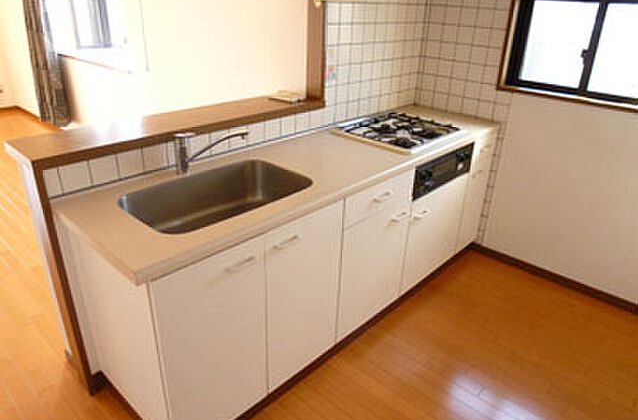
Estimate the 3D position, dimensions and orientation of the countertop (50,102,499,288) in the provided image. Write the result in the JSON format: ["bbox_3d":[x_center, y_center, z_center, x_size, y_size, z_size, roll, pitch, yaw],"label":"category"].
[{"bbox_3d":[0.083,-0.252,2.043,0.592,0.043,2.217,24,34,37],"label":"countertop"}]

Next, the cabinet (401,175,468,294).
[{"bbox_3d":[0.460,0.042,2.604,0.520,0.550,0.603,24,34,37],"label":"cabinet"}]

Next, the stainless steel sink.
[{"bbox_3d":[-0.358,0.009,1.631,0.373,0.178,0.613,24,34,37],"label":"stainless steel sink"}]

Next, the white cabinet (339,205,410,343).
[{"bbox_3d":[0.077,0.184,2.226,0.520,0.601,0.508,24,34,37],"label":"white cabinet"}]

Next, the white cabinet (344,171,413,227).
[{"bbox_3d":[0.091,-0.148,2.063,0.520,0.139,0.508,24,34,37],"label":"white cabinet"}]

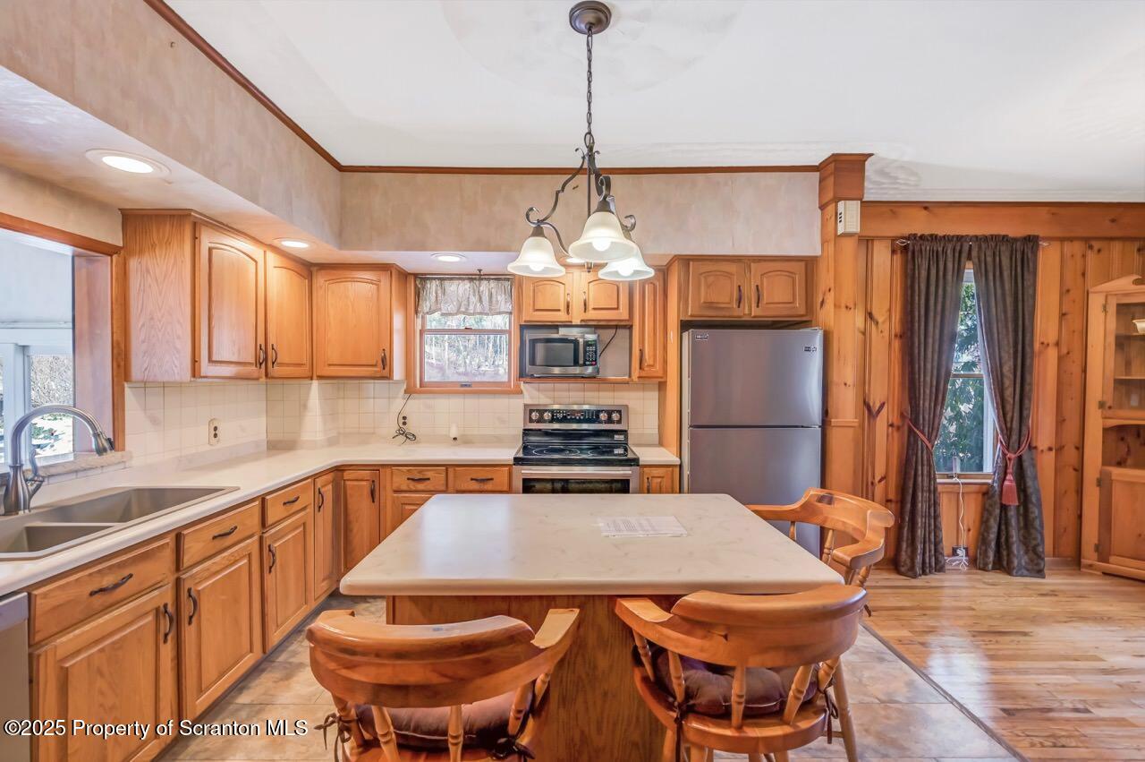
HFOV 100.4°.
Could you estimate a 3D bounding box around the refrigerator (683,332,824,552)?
[{"bbox_3d":[1.048,0.534,3.102,0.757,1.675,0.735,0,1,0],"label":"refrigerator"}]

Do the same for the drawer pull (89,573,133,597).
[{"bbox_3d":[-1.405,0.620,1.458,0.030,0.020,0.134,0,1,0],"label":"drawer pull"}]

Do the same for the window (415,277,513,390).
[{"bbox_3d":[-0.807,-0.358,3.562,0.743,0.835,0.120,0,1,0],"label":"window"}]

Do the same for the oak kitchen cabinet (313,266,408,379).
[{"bbox_3d":[-1.467,-0.392,3.337,0.555,0.764,0.310,0,1,0],"label":"oak kitchen cabinet"}]

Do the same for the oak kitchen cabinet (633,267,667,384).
[{"bbox_3d":[0.525,-0.385,3.375,0.245,0.762,0.325,0,1,0],"label":"oak kitchen cabinet"}]

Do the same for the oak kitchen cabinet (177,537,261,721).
[{"bbox_3d":[-1.710,0.982,1.938,0.610,0.595,0.473,0,1,0],"label":"oak kitchen cabinet"}]

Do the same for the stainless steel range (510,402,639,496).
[{"bbox_3d":[0.015,0.781,3.182,0.765,1.214,0.700,0,1,0],"label":"stainless steel range"}]

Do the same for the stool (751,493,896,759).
[{"bbox_3d":[0.836,0.911,1.743,0.520,0.950,0.590,0,1,-18],"label":"stool"}]

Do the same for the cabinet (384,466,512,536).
[{"bbox_3d":[-0.757,0.909,3.196,0.781,0.822,0.605,0,1,0],"label":"cabinet"}]

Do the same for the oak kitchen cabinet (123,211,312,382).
[{"bbox_3d":[-1.897,-0.394,2.697,0.325,0.780,1.020,0,1,0],"label":"oak kitchen cabinet"}]

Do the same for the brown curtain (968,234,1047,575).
[{"bbox_3d":[3.122,0.172,3.444,0.495,2.450,0.165,0,1,0],"label":"brown curtain"}]

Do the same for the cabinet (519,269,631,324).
[{"bbox_3d":[0.016,-0.576,3.339,0.750,0.392,0.310,0,1,0],"label":"cabinet"}]

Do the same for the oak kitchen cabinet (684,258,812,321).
[{"bbox_3d":[1.081,-0.574,3.217,0.800,0.392,0.560,0,1,0],"label":"oak kitchen cabinet"}]

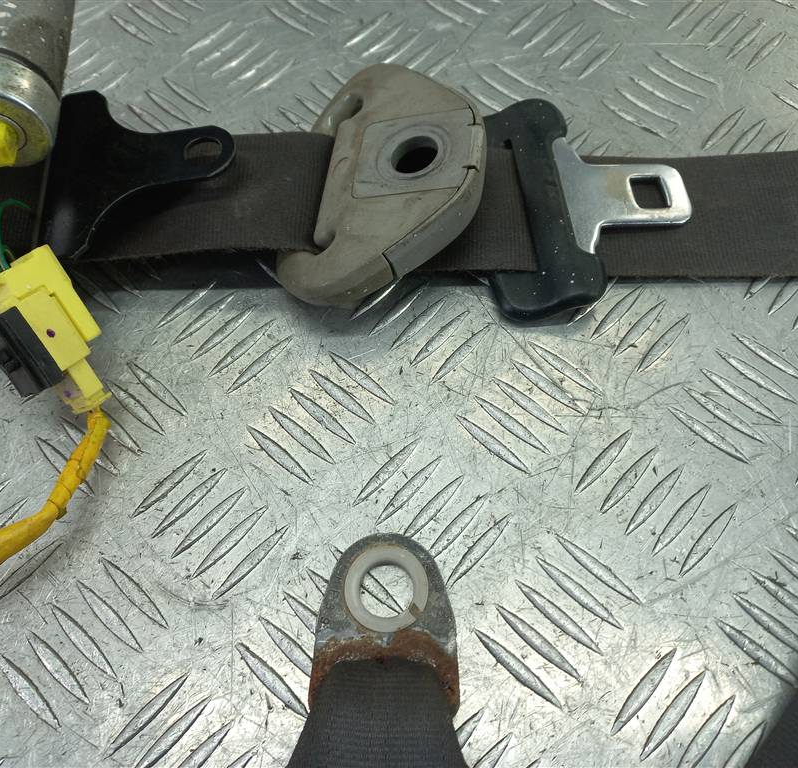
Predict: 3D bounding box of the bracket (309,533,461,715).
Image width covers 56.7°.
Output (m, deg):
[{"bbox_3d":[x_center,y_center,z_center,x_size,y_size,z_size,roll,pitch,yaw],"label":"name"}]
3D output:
[{"bbox_3d":[-0.003,0.053,0.169,0.032,0.009,0.040,0,62,2],"label":"bracket"}]

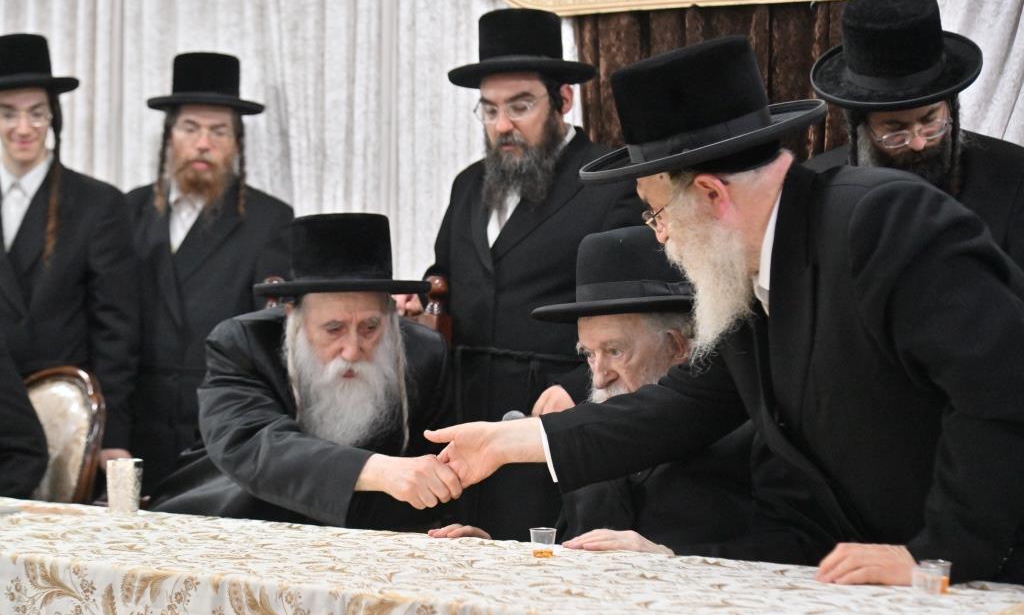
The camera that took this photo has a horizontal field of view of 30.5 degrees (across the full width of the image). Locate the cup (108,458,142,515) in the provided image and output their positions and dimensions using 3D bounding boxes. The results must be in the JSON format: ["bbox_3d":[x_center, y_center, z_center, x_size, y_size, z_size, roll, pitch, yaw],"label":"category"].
[{"bbox_3d":[-0.768,0.355,3.720,0.071,0.105,0.071,0,0,0],"label":"cup"}]

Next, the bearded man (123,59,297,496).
[{"bbox_3d":[-0.840,0.230,5.150,0.520,1.850,0.340,0,0,12],"label":"bearded man"}]

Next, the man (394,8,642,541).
[{"bbox_3d":[0.040,0.235,4.300,0.580,1.840,0.430,0,0,34],"label":"man"}]

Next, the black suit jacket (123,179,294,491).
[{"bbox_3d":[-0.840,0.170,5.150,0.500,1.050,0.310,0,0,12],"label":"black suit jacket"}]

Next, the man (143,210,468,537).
[{"bbox_3d":[-0.410,0.490,3.680,0.600,1.320,0.750,0,0,7],"label":"man"}]

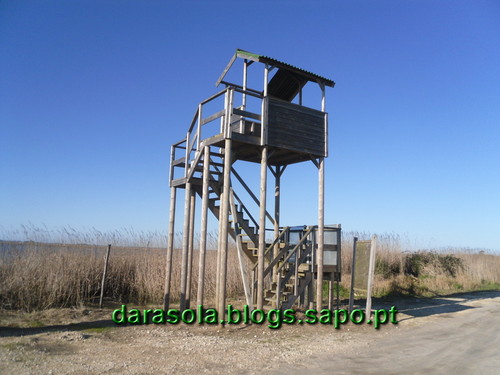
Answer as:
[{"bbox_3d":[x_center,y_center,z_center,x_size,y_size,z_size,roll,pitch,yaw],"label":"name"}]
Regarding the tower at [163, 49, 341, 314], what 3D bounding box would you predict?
[{"bbox_3d":[0.395,-0.159,11.397,4.379,6.955,3.381,7,-10,-33],"label":"tower"}]

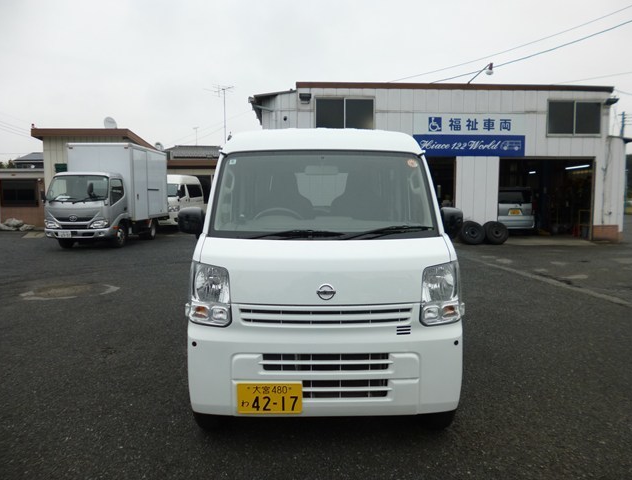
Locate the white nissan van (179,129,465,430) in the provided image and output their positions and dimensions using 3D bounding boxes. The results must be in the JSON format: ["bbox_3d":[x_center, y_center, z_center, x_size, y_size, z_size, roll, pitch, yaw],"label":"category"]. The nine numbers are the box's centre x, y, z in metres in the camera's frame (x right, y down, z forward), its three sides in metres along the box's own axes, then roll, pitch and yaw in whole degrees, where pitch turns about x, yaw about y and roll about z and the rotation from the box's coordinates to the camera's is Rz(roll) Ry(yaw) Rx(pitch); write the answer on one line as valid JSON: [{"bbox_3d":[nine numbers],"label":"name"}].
[{"bbox_3d":[0.045,0.114,3.860,1.580,1.890,3.400,0,6,0],"label":"white nissan van"}]

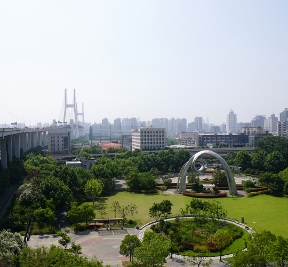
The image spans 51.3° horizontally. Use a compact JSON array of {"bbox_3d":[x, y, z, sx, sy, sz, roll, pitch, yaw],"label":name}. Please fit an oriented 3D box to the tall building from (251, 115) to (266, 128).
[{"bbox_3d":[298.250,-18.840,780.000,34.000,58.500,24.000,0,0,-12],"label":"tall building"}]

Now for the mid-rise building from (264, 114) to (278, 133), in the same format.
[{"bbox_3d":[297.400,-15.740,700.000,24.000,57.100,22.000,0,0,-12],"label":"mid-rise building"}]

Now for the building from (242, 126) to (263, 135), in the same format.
[{"bbox_3d":[148.500,8.466,407.047,27.000,34.000,14.000,0,0,8],"label":"building"}]

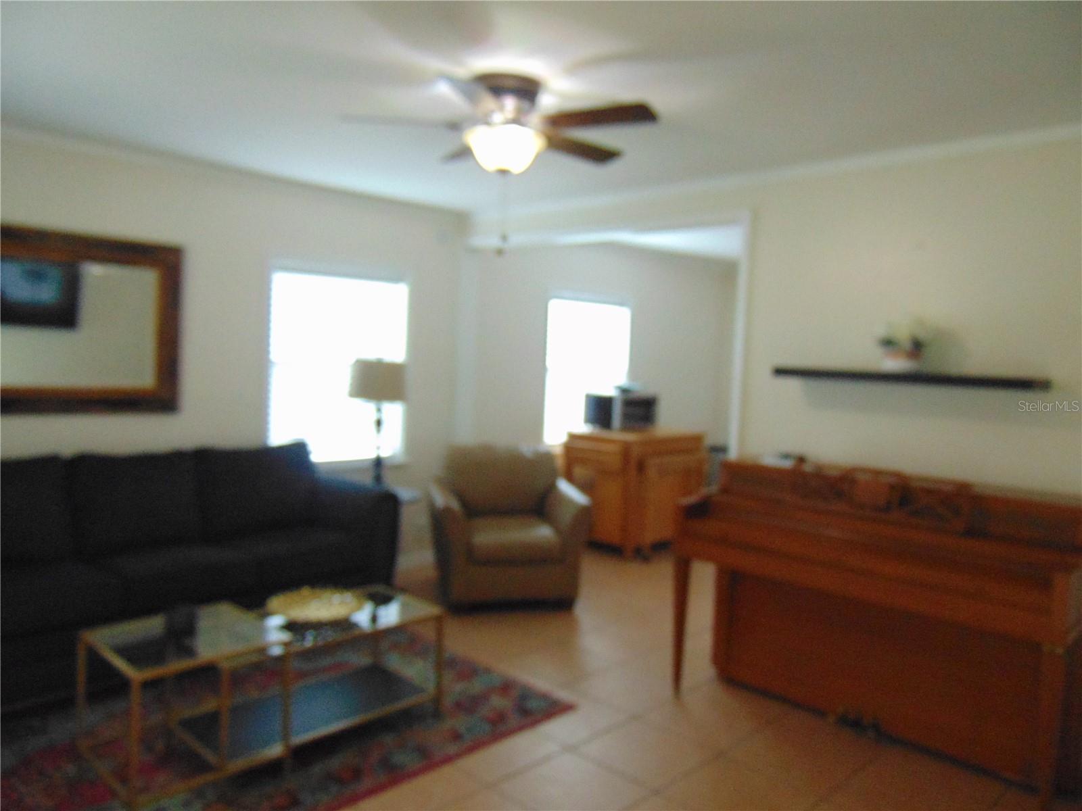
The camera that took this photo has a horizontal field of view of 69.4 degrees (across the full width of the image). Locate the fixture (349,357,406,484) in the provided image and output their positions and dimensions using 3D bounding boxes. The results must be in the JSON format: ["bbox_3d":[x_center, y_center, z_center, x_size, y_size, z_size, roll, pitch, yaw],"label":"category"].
[{"bbox_3d":[-0.999,0.122,4.783,0.340,0.828,0.340,2,4,0],"label":"fixture"}]

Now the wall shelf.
[{"bbox_3d":[1.551,-0.121,3.363,1.042,0.045,0.265,6,5,44],"label":"wall shelf"}]

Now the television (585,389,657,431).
[{"bbox_3d":[0.710,0.035,6.973,0.391,0.304,0.482,6,5,44],"label":"television"}]

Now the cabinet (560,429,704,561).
[{"bbox_3d":[0.806,0.694,6.657,0.655,0.913,1.076,6,5,41],"label":"cabinet"}]

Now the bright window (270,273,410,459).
[{"bbox_3d":[-1.266,-0.223,4.963,0.100,1.150,0.944,6,5,44],"label":"bright window"}]

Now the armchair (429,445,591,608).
[{"bbox_3d":[-0.242,0.760,5.085,0.910,0.900,0.900,2,4,-14],"label":"armchair"}]

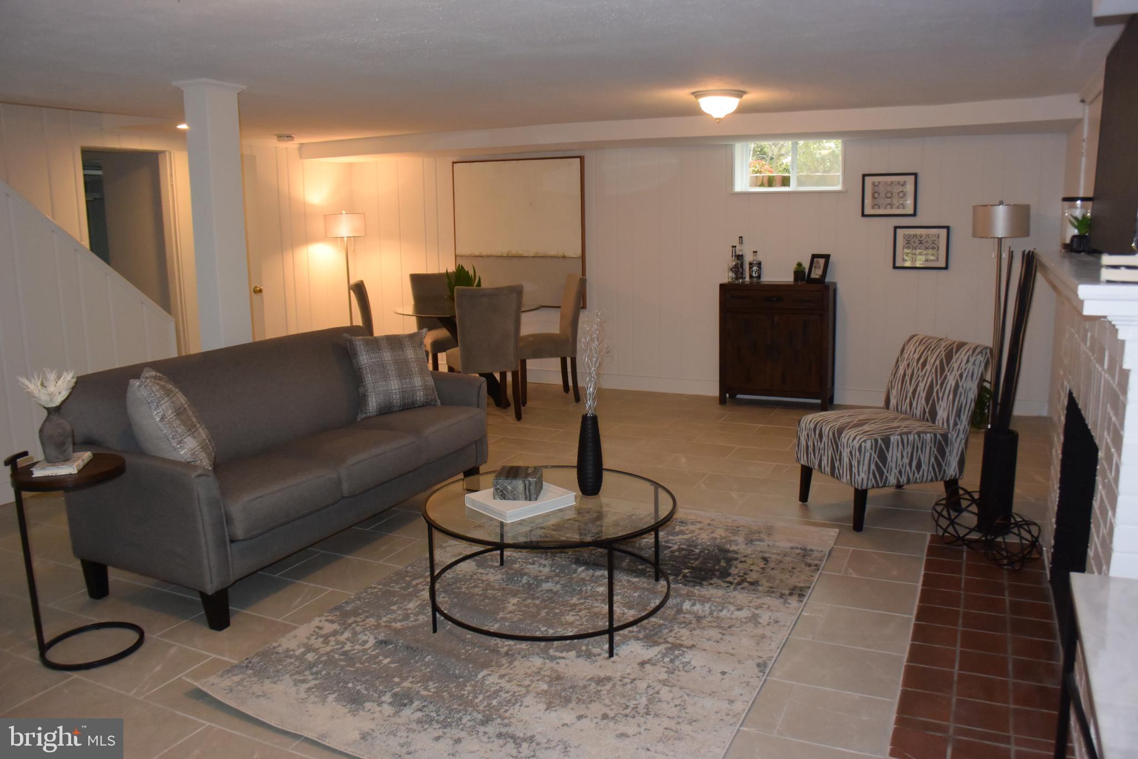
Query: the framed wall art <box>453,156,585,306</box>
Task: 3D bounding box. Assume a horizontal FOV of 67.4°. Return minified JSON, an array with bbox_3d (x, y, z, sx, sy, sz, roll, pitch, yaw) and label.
[{"bbox_3d":[-0.455,-1.283,7.526,1.285,1.285,0.050,4,11,25],"label":"framed wall art"}]

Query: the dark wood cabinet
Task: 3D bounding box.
[{"bbox_3d":[1.603,-0.268,6.564,0.810,0.940,0.300,4,11,25],"label":"dark wood cabinet"}]

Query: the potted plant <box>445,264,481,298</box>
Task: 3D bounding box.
[{"bbox_3d":[-0.830,-0.721,6.708,0.270,0.340,0.270,4,11,25],"label":"potted plant"}]

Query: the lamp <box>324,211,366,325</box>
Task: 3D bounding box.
[{"bbox_3d":[-1.986,-0.712,7.785,0.370,1.580,0.370,4,10,23],"label":"lamp"}]

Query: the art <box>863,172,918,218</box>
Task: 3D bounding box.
[{"bbox_3d":[2.454,-1.416,6.539,0.417,0.339,0.025,4,10,23],"label":"art"}]

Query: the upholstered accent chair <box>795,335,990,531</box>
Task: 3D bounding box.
[{"bbox_3d":[1.593,0.227,4.263,0.725,0.832,0.535,-4,10,-19],"label":"upholstered accent chair"}]

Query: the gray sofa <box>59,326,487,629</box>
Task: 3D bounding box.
[{"bbox_3d":[-1.172,0.297,3.877,0.755,0.860,1.870,4,10,24],"label":"gray sofa"}]

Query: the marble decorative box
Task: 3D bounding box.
[{"bbox_3d":[-0.182,0.380,3.132,0.155,0.077,0.178,1,10,7],"label":"marble decorative box"}]

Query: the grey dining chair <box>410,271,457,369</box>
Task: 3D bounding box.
[{"bbox_3d":[-1.052,-0.404,7.436,0.485,1.000,0.560,-5,11,-19],"label":"grey dining chair"}]

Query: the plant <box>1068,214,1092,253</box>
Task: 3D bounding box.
[{"bbox_3d":[1.999,-0.567,3.321,0.095,0.155,0.095,4,11,25],"label":"plant"}]

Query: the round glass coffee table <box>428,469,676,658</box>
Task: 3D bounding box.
[{"bbox_3d":[-0.067,0.633,3.121,0.910,0.405,0.910,-1,10,0],"label":"round glass coffee table"}]

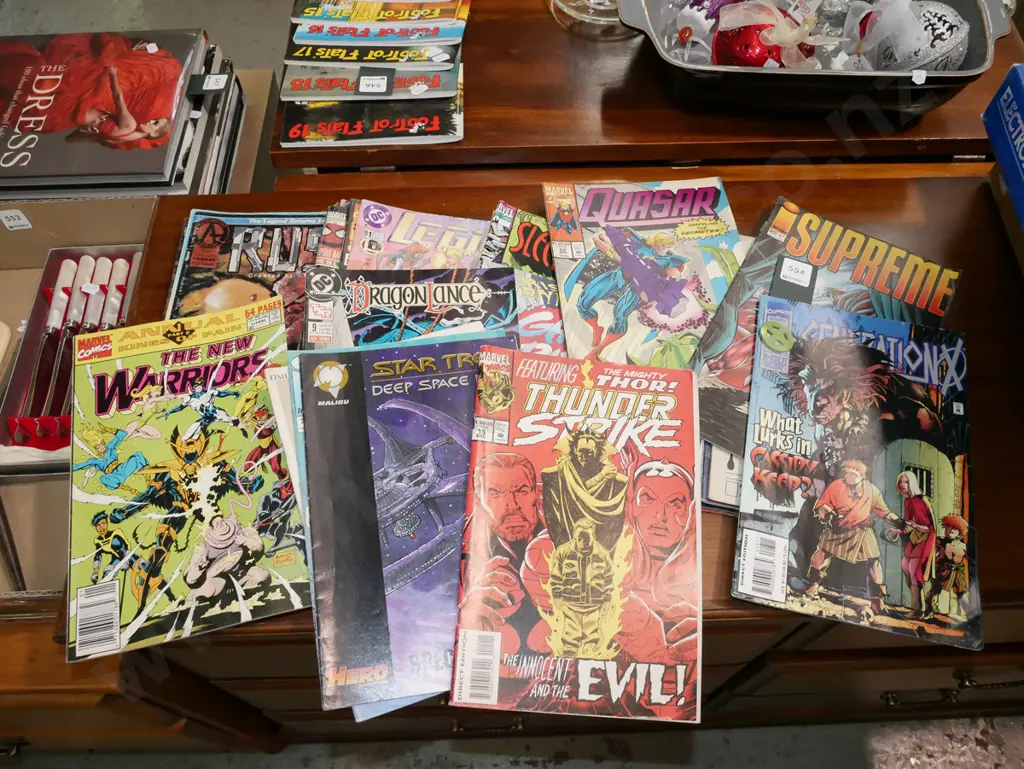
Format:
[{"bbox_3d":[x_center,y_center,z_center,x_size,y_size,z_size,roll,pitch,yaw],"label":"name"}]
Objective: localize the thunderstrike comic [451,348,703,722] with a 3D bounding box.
[{"bbox_3d":[0.051,0.099,0.599,0.168,0.005,0.259,6,66,-4],"label":"thunderstrike comic"}]

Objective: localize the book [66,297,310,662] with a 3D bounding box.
[{"bbox_3d":[-0.242,0.057,0.620,0.168,0.006,0.259,-12,63,-5],"label":"book"}]

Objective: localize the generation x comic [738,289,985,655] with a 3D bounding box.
[{"bbox_3d":[0.265,0.054,0.635,0.169,0.006,0.260,11,61,6],"label":"generation x comic"}]

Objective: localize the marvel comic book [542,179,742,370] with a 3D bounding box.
[{"bbox_3d":[0.124,-0.081,0.707,0.168,0.004,0.259,-3,57,-4],"label":"marvel comic book"}]

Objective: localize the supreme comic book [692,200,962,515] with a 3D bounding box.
[{"bbox_3d":[0.252,-0.035,0.682,0.168,0.005,0.259,27,64,14],"label":"supreme comic book"}]

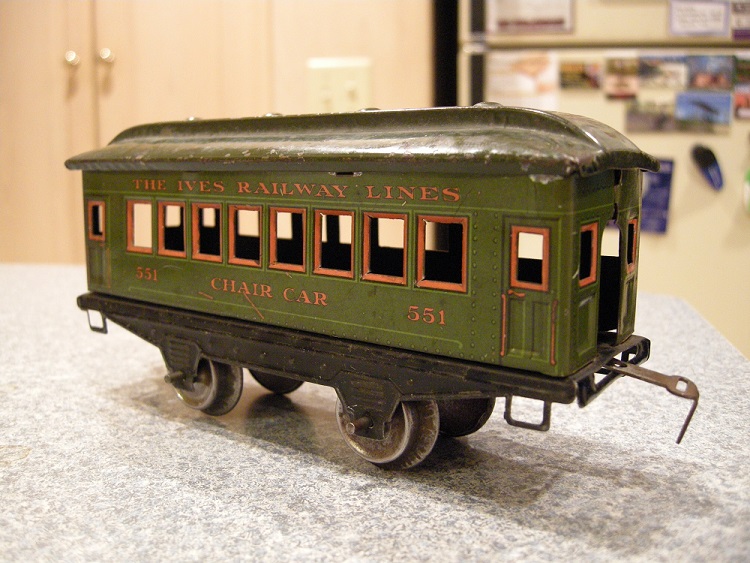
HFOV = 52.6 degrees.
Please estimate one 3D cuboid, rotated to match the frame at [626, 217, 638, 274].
[{"bbox_3d":[0.059,-0.008,0.172,0.001,0.012,0.009,6,10,30],"label":"frame"}]

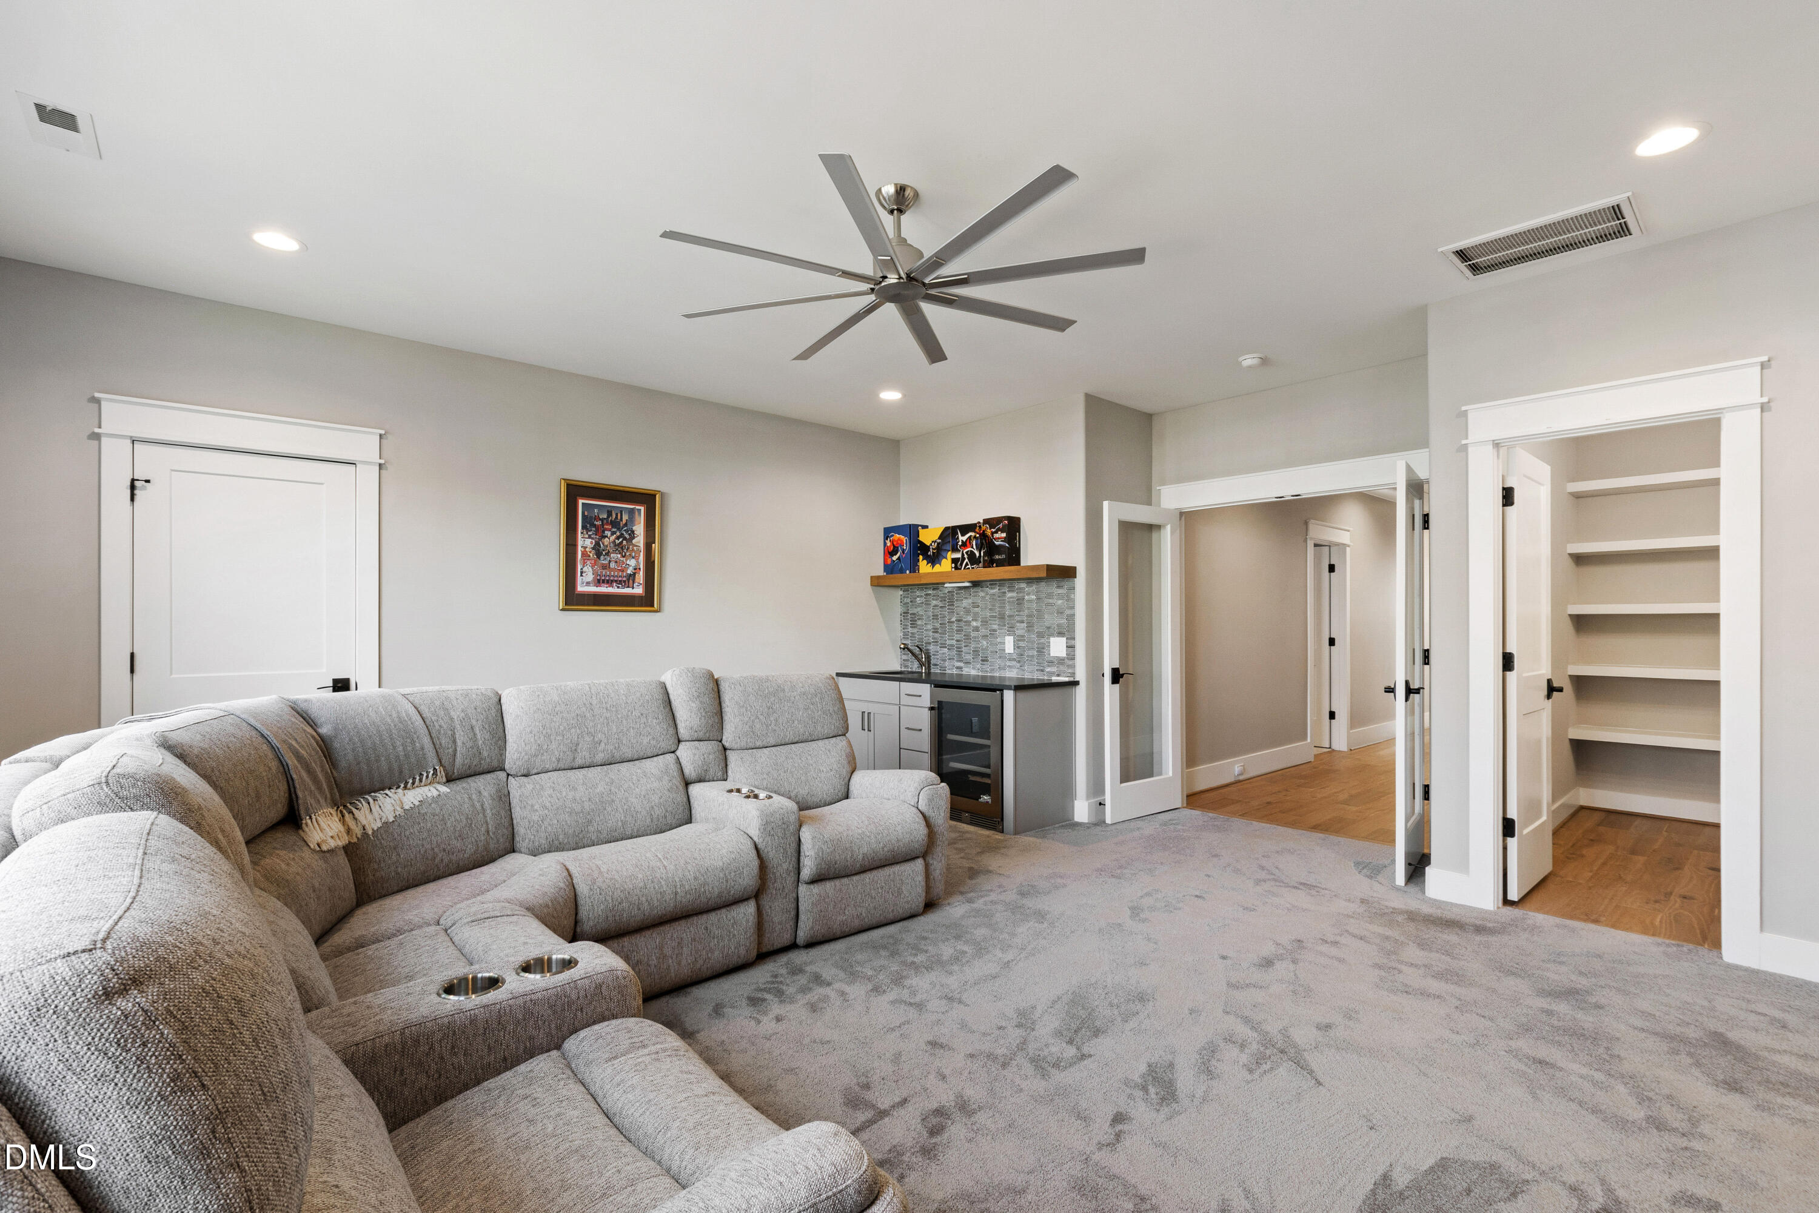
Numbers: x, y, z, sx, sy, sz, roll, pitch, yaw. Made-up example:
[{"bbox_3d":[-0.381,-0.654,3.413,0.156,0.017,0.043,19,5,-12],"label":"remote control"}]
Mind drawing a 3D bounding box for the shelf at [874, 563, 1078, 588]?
[{"bbox_3d":[0.395,-0.215,5.567,0.315,0.080,1.780,0,0,-42],"label":"shelf"}]

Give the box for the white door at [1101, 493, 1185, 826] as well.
[{"bbox_3d":[1.543,0.349,4.986,0.755,2.030,0.045,0,0,-35],"label":"white door"}]

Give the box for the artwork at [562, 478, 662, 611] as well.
[{"bbox_3d":[-1.849,-0.363,4.749,0.630,0.790,0.035,0,0,-42],"label":"artwork"}]

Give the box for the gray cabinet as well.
[{"bbox_3d":[-0.078,0.956,5.831,0.620,0.845,0.750,0,0,-42],"label":"gray cabinet"}]

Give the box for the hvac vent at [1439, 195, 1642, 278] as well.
[{"bbox_3d":[2.444,-1.406,2.941,0.420,0.025,0.555,0,0,-42],"label":"hvac vent"}]

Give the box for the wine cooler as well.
[{"bbox_3d":[0.575,0.949,5.056,0.590,0.850,0.605,0,0,-42],"label":"wine cooler"}]

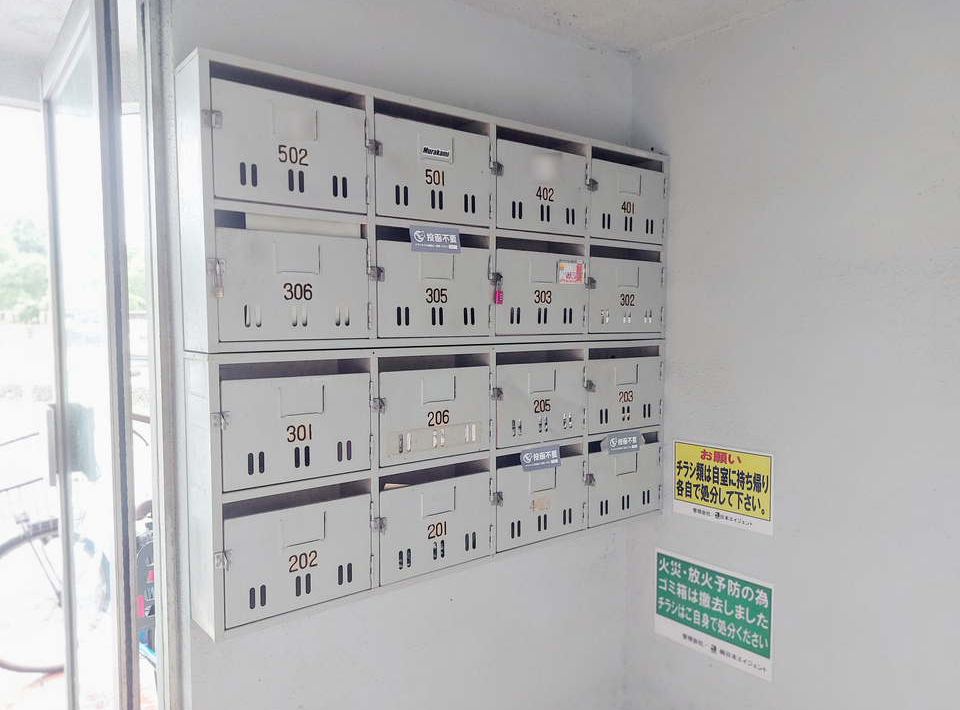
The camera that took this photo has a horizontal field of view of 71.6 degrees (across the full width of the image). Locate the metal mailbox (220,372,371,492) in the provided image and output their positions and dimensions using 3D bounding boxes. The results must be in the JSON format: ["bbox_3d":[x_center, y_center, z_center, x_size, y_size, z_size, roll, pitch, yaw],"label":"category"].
[{"bbox_3d":[-0.331,0.135,1.225,0.284,0.191,0.020,-3,4,-37],"label":"metal mailbox"}]

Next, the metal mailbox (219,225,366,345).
[{"bbox_3d":[-0.331,-0.123,1.211,0.284,0.192,0.020,-3,4,-37],"label":"metal mailbox"}]

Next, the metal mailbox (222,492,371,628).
[{"bbox_3d":[-0.330,0.375,1.238,0.284,0.192,0.020,-3,4,-37],"label":"metal mailbox"}]

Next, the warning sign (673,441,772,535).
[{"bbox_3d":[0.644,0.351,1.789,0.010,0.207,0.293,-3,3,-40],"label":"warning sign"}]

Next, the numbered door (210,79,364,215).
[{"bbox_3d":[-0.336,-0.368,1.211,0.284,0.197,0.015,-3,4,-37],"label":"numbered door"}]

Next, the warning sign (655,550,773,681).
[{"bbox_3d":[0.628,0.704,1.829,0.010,0.255,0.356,-3,4,-40],"label":"warning sign"}]

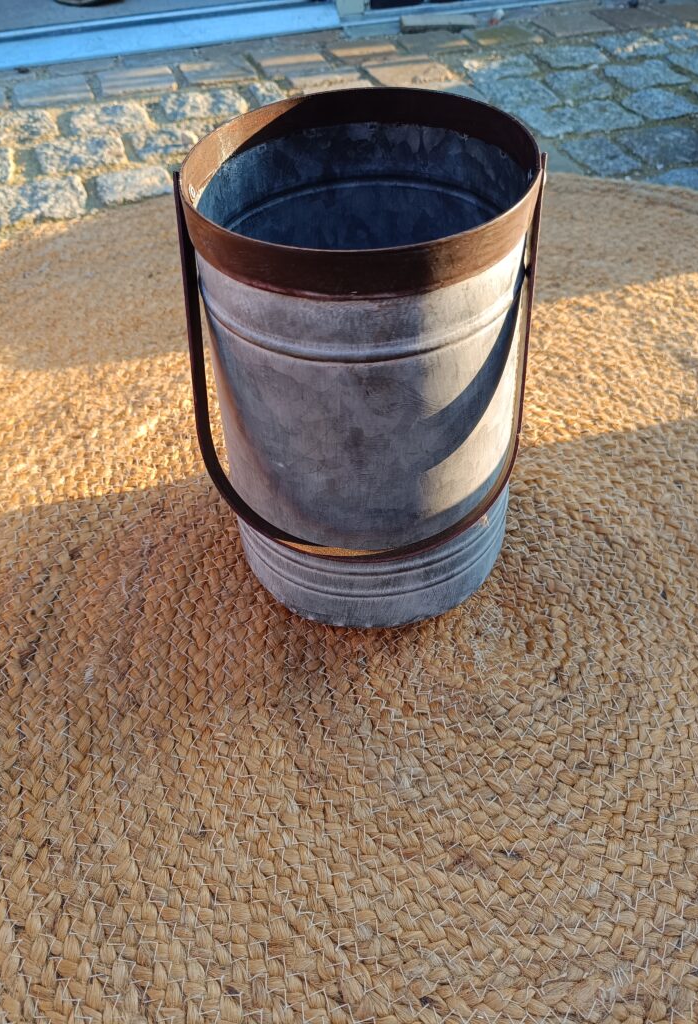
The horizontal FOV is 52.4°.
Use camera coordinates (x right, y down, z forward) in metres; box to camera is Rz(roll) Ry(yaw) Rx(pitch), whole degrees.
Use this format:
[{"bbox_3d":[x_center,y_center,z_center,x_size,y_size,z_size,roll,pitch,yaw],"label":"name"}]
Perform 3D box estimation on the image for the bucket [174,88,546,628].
[{"bbox_3d":[0.013,-0.098,0.525,0.235,0.316,0.247,-2,49,2],"label":"bucket"}]

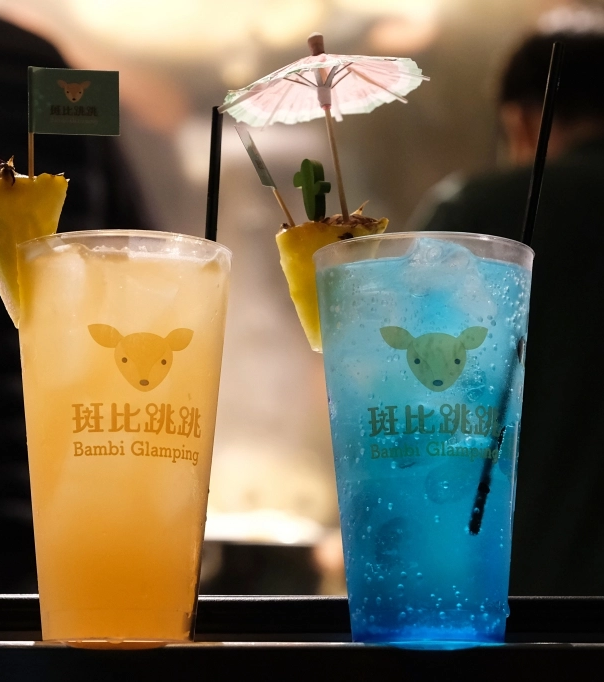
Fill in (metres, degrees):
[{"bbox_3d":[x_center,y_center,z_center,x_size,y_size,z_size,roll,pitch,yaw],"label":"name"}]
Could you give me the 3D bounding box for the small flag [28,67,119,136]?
[{"bbox_3d":[-0.099,-0.103,0.870,0.043,0.028,0.003,2,-5,-31],"label":"small flag"}]

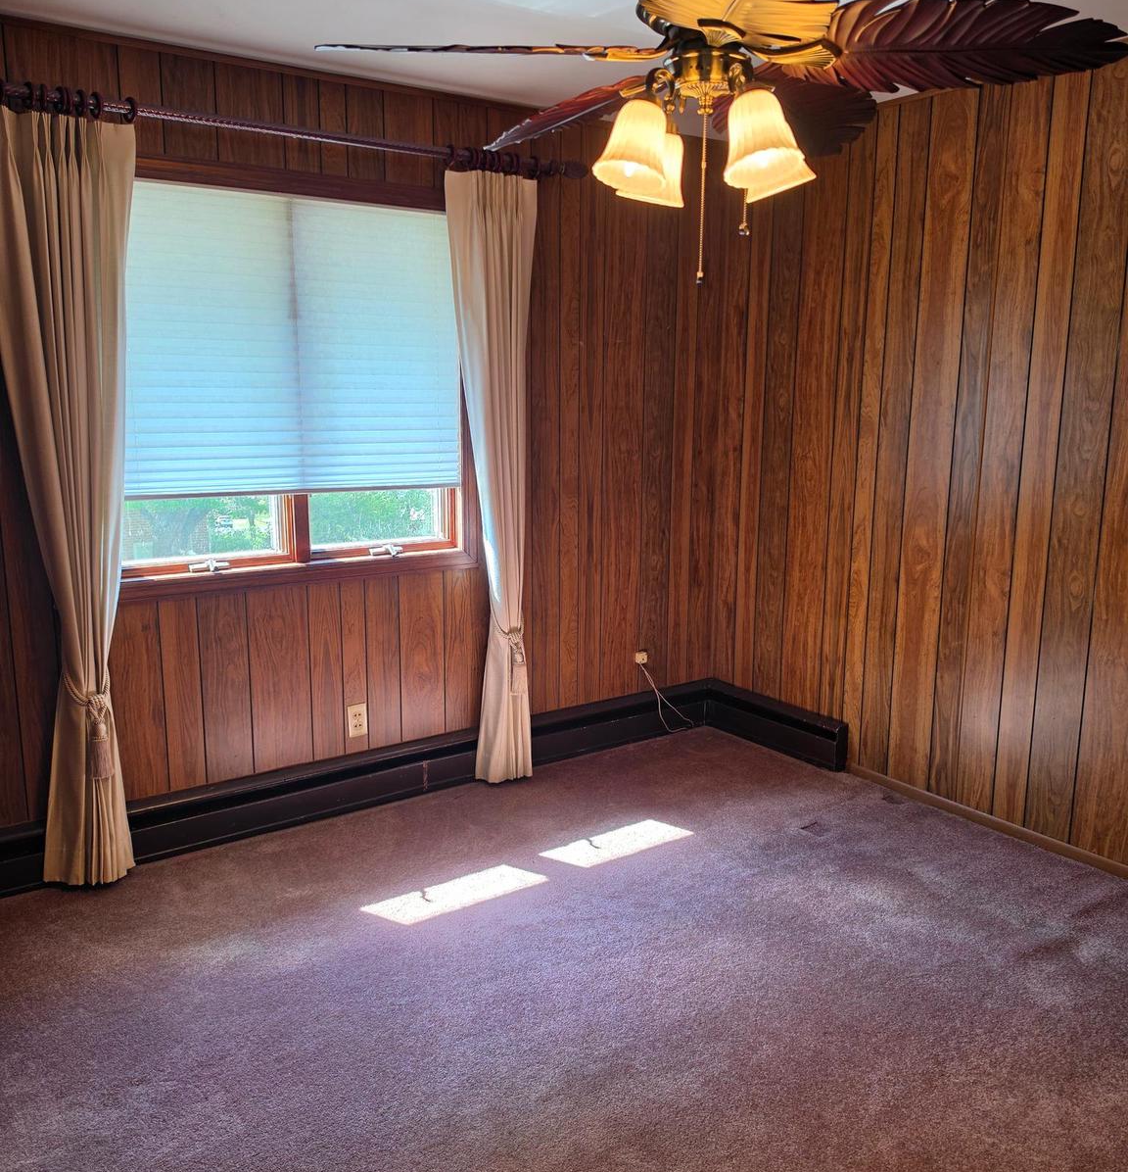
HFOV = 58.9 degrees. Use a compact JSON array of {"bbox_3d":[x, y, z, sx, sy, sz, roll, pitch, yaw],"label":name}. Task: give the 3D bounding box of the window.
[{"bbox_3d":[-0.891,-0.656,3.281,1.200,1.190,0.100,-7,12,-33],"label":"window"}]

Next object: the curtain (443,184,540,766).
[{"bbox_3d":[-0.240,-0.339,3.589,0.330,2.150,0.130,-7,12,-33],"label":"curtain"}]

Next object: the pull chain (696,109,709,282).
[{"bbox_3d":[0.256,-0.710,1.833,0.014,0.307,0.014,-7,12,-33],"label":"pull chain"}]

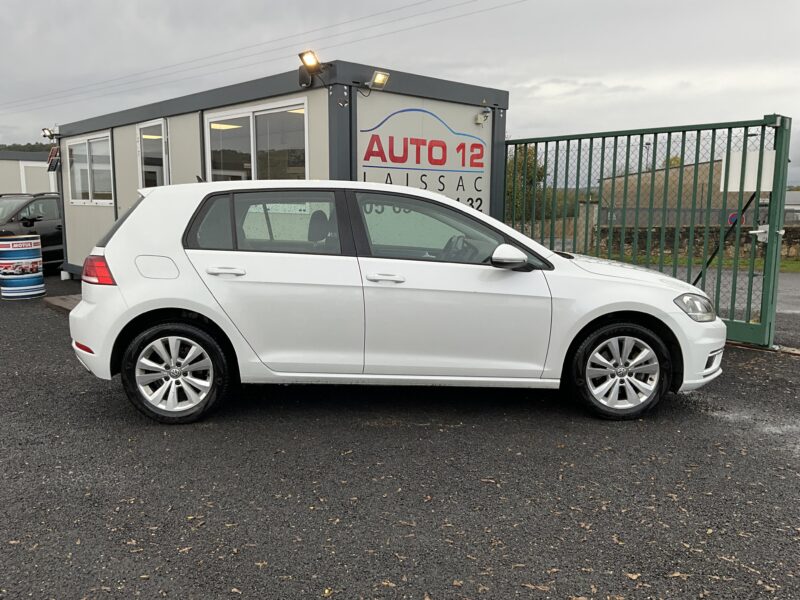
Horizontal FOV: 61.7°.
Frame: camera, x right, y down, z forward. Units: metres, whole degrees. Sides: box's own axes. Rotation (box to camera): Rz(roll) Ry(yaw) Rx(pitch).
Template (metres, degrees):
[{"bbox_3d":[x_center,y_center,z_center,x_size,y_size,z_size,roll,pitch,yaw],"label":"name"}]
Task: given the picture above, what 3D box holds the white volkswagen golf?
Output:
[{"bbox_3d":[0.012,-0.116,4.771,4.258,1.470,1.790,0,8,-2],"label":"white volkswagen golf"}]

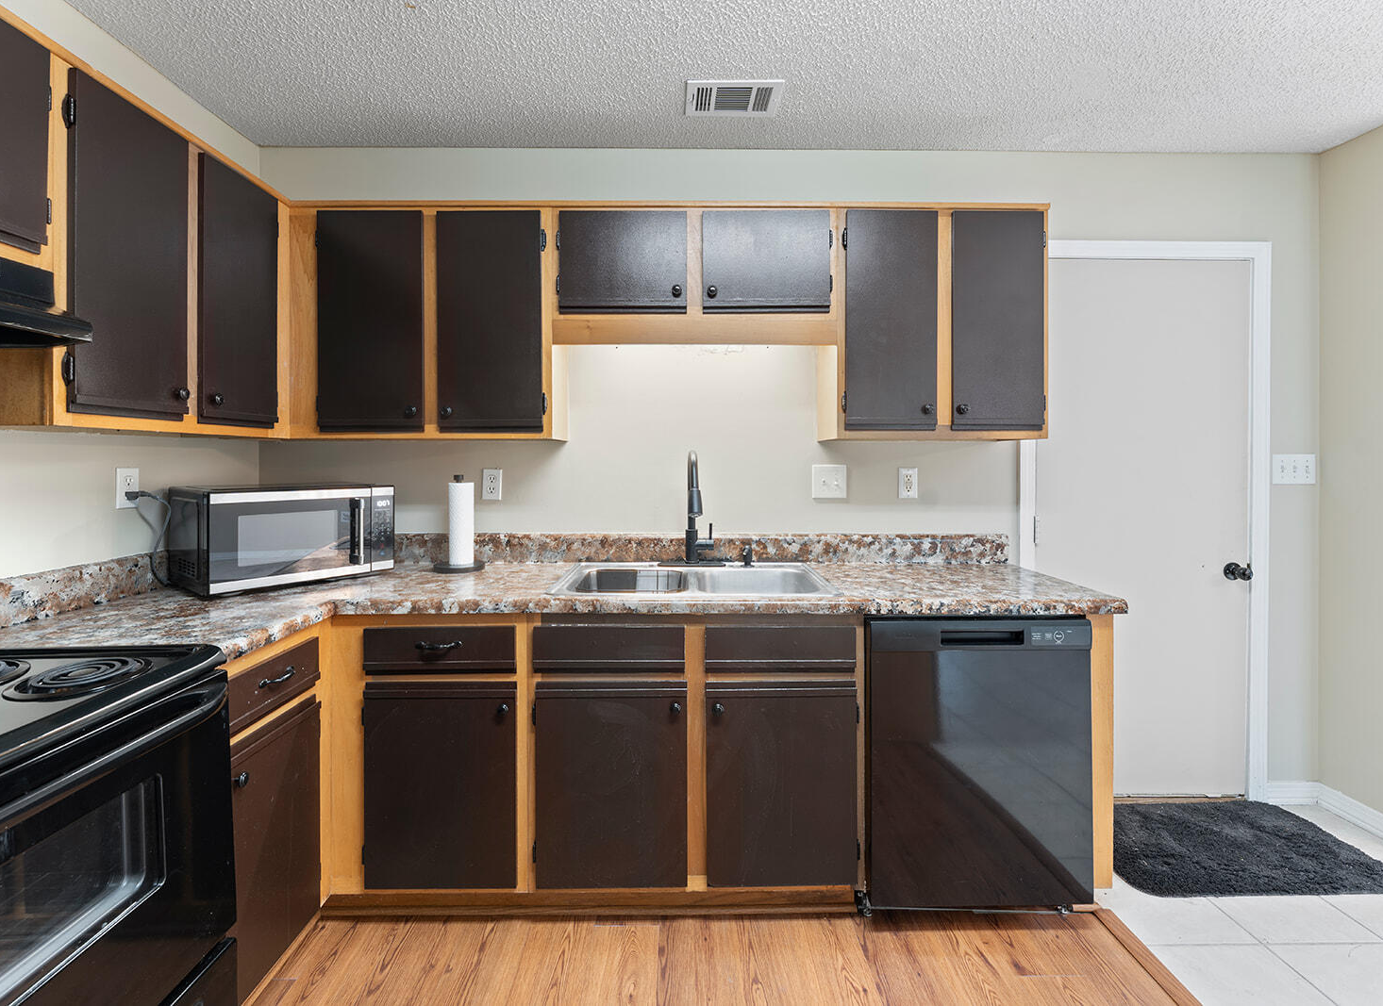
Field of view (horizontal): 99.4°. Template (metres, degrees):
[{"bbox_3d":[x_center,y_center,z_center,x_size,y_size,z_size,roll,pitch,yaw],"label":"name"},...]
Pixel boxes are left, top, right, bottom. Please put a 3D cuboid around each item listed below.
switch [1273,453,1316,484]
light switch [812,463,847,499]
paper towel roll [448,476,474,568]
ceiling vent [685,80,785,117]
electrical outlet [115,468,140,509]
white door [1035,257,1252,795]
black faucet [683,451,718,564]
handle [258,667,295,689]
[{"bbox_3d":[2.274,-0.125,2.210,0.163,0.115,0.014,0,1,-1],"label":"switch"},{"bbox_3d":[0.516,-0.081,2.180,0.126,0.126,0.014,0,1,-1],"label":"light switch"},{"bbox_3d":[-0.778,0.064,1.985,0.087,0.300,0.087,0,1,-1],"label":"paper towel roll"},{"bbox_3d":[0.136,-1.312,1.895,0.300,0.015,0.178,0,1,-1],"label":"ceiling vent"},{"bbox_3d":[-1.585,-0.042,1.655,0.012,0.115,0.071,0,1,-1],"label":"electrical outlet"},{"bbox_3d":[1.705,0.092,2.232,0.810,2.030,0.042,0,1,-1],"label":"white door"},{"bbox_3d":[0.032,0.018,1.980,0.105,0.390,0.250,0,1,-3],"label":"black faucet"},{"bbox_3d":[-0.944,0.401,1.345,0.030,0.022,0.115,0,1,-1],"label":"handle"}]

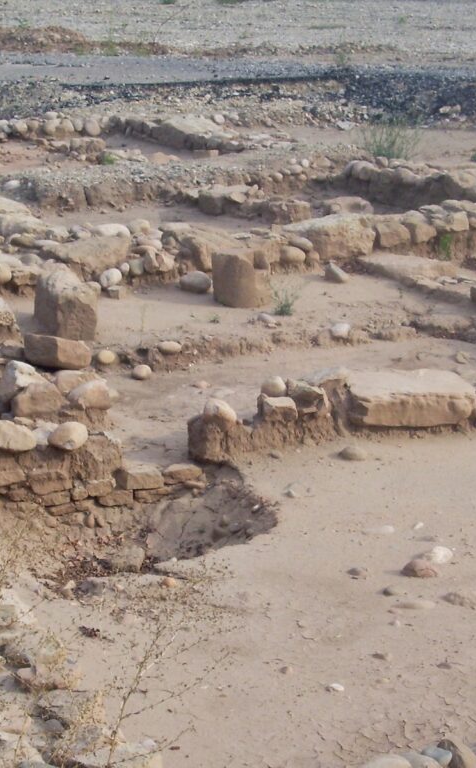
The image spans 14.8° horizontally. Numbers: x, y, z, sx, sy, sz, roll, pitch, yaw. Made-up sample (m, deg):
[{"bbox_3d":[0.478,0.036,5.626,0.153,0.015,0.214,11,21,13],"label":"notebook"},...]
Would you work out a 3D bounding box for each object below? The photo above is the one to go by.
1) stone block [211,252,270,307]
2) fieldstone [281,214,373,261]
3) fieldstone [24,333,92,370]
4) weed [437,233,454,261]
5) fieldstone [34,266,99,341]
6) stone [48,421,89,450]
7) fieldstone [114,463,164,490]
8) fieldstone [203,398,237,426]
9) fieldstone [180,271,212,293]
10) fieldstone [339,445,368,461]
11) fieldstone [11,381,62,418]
[{"bbox_3d":[0.029,-0.886,15.400,0.480,0.420,0.480,0,17,0],"label":"stone block"},{"bbox_3d":[0.846,-1.370,17.150,0.760,0.340,0.380,-7,18,-21],"label":"fieldstone"},{"bbox_3d":[-1.265,-0.262,12.905,0.410,0.200,0.280,3,15,12],"label":"fieldstone"},{"bbox_3d":[1.923,-1.275,17.000,0.160,0.240,0.130,0,16,0],"label":"weed"},{"bbox_3d":[-1.353,-0.647,14.450,0.380,0.460,0.500,-6,17,-19],"label":"fieldstone"},{"bbox_3d":[-0.980,0.281,10.578,0.225,0.160,0.195,0,15,0],"label":"stone"},{"bbox_3d":[-0.640,0.599,11.900,0.300,0.130,0.190,-3,17,-10],"label":"fieldstone"},{"bbox_3d":[-0.104,0.139,10.857,0.205,0.150,0.175,0,15,0],"label":"fieldstone"},{"bbox_3d":[-0.343,-0.861,15.111,0.265,0.170,0.210,0,15,0],"label":"fieldstone"},{"bbox_3d":[0.759,0.450,12.050,0.175,0.085,0.150,0,17,0],"label":"fieldstone"},{"bbox_3d":[-1.230,0.062,11.221,0.300,0.210,0.250,0,15,0],"label":"fieldstone"}]

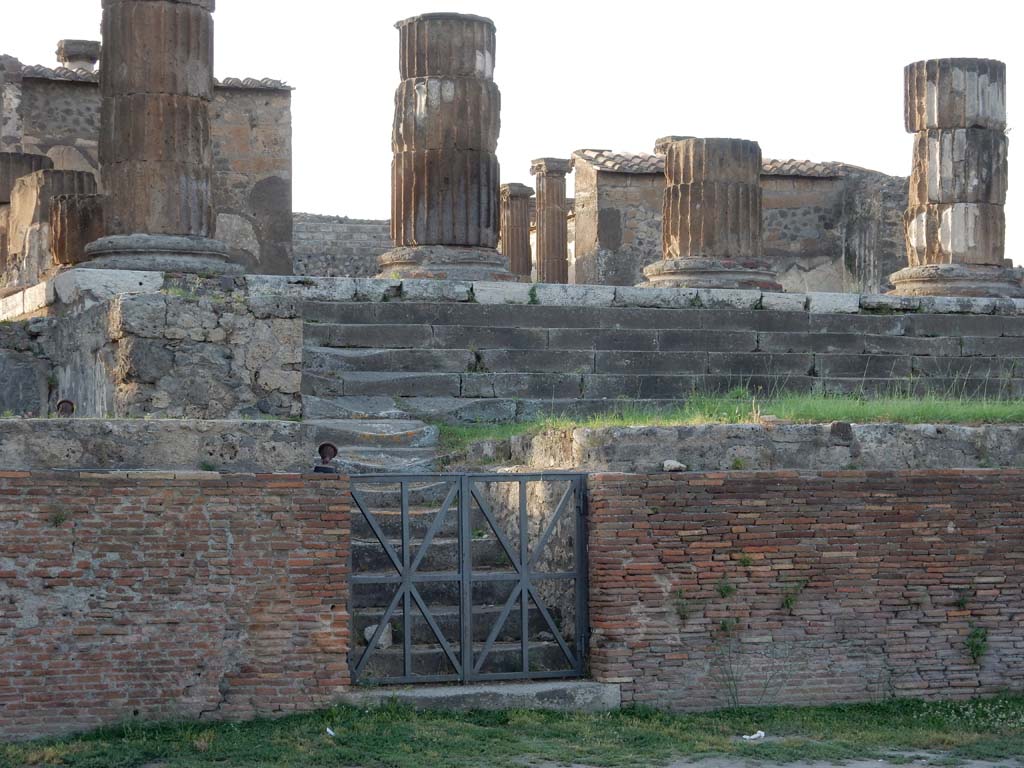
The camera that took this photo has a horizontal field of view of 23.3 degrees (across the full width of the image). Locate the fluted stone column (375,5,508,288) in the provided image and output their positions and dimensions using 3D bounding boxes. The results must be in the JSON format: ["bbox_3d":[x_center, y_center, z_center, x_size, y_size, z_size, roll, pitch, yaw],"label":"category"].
[{"bbox_3d":[-0.642,-2.268,24.638,1.470,2.643,1.470,0,-1,0],"label":"fluted stone column"}]

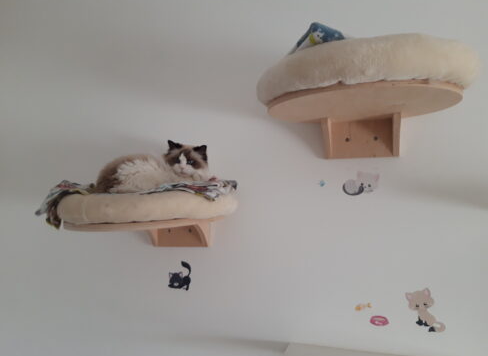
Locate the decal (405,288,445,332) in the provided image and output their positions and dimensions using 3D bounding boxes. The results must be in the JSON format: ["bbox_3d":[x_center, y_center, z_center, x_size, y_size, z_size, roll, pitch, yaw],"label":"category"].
[{"bbox_3d":[0.538,0.393,1.083,0.111,0.130,0.008,-1,0,17],"label":"decal"}]

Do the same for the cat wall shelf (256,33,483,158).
[{"bbox_3d":[0.288,-0.169,0.913,0.520,0.223,0.475,-1,0,0],"label":"cat wall shelf"}]

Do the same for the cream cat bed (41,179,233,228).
[{"bbox_3d":[-0.312,0.074,1.100,0.570,0.145,0.370,-1,0,17],"label":"cream cat bed"}]

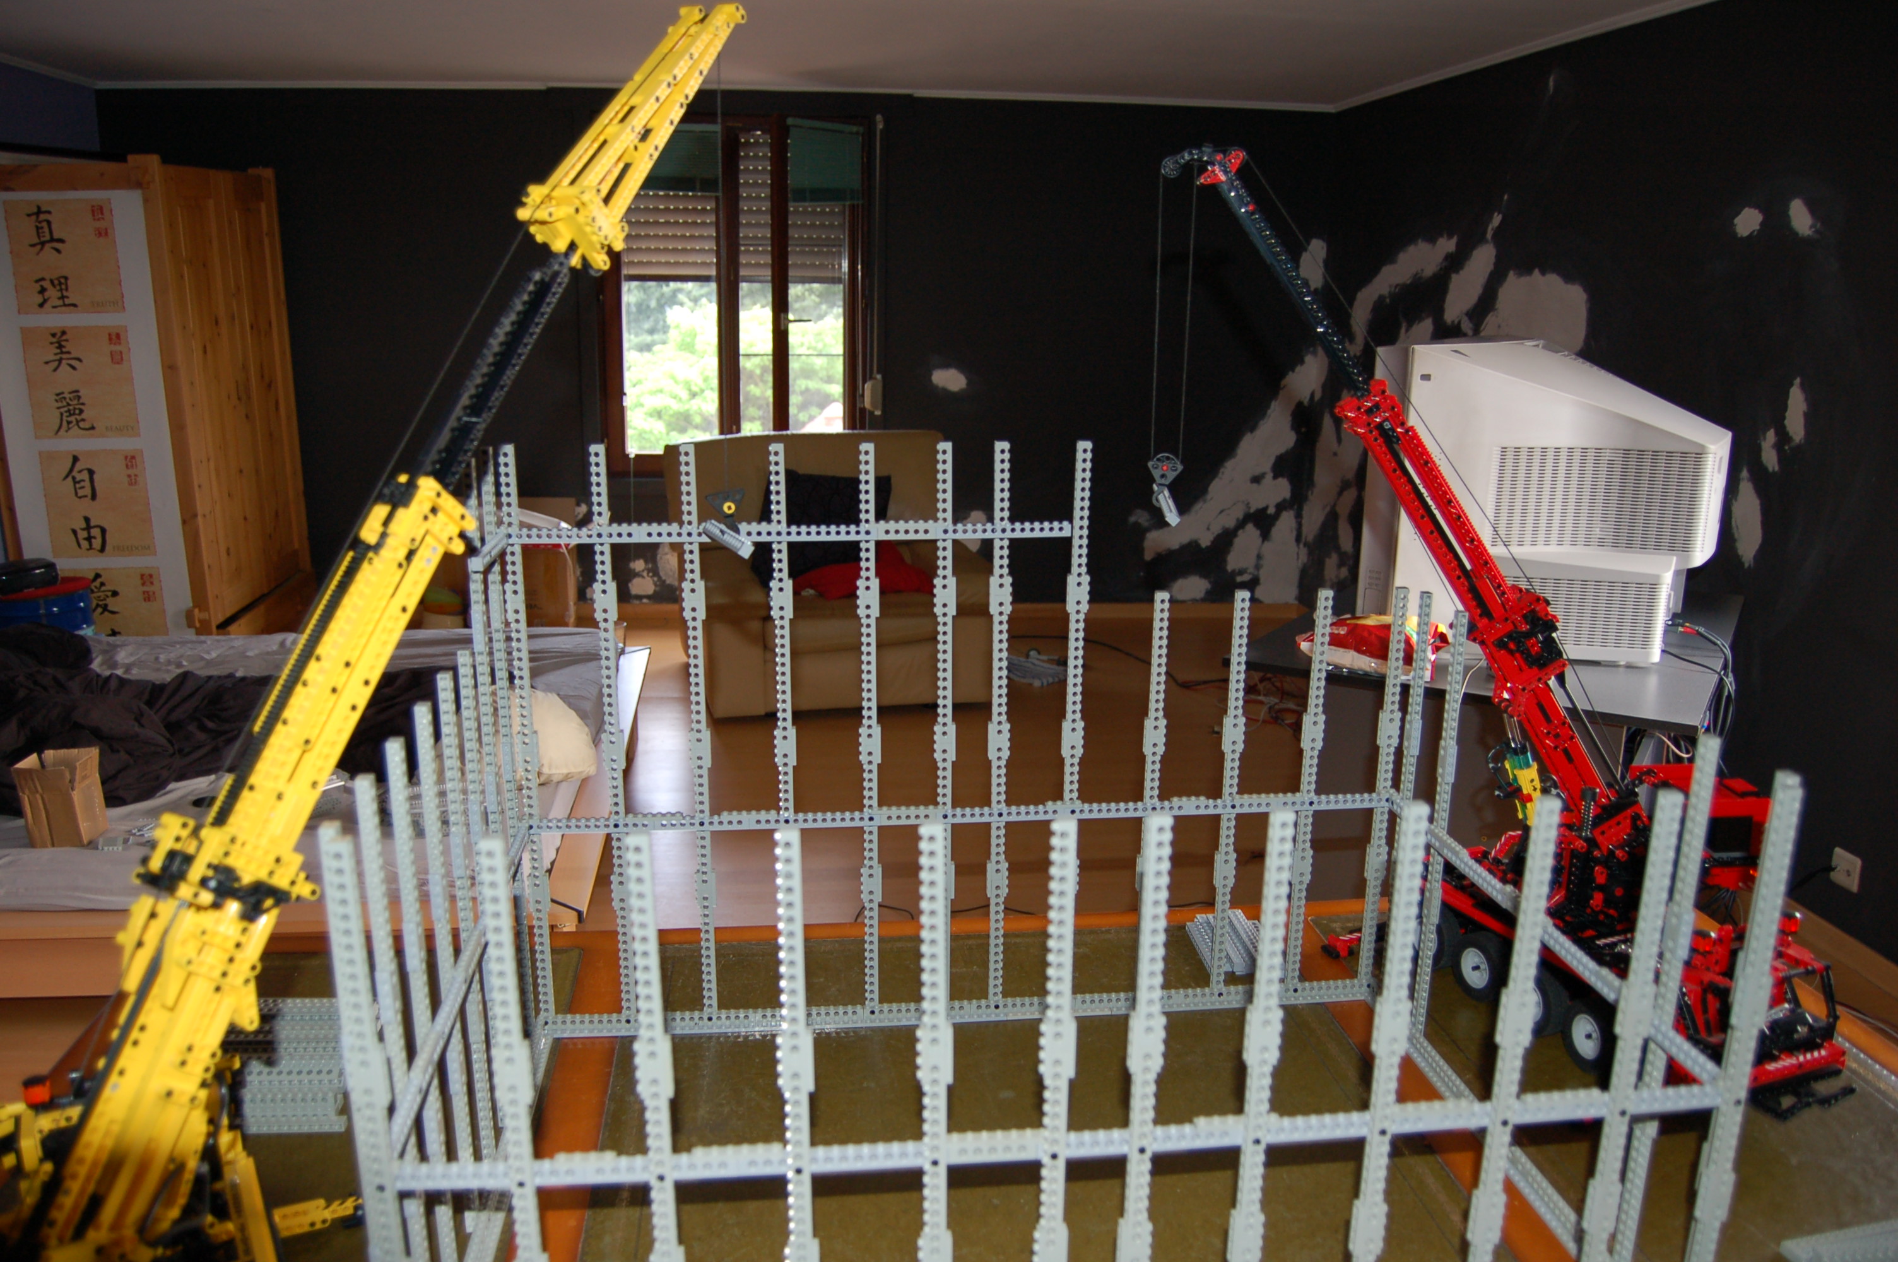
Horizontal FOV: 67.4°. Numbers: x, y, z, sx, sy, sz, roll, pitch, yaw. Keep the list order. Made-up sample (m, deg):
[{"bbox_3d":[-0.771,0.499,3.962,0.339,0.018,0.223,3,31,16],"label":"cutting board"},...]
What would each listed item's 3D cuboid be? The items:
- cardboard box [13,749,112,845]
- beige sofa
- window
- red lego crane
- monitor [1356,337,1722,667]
[{"bbox_3d":[-1.617,0.305,2.600,0.095,0.158,0.095,-1,14,-6],"label":"cardboard box"},{"bbox_3d":[-0.424,-0.264,5.186,1.040,0.890,0.920,-3,14,-14],"label":"beige sofa"},{"bbox_3d":[-0.856,-1.348,5.785,1.056,1.409,0.130,-1,14,-4],"label":"window"},{"bbox_3d":[0.453,-0.010,1.147,0.500,0.750,0.400,-5,15,-21],"label":"red lego crane"},{"bbox_3d":[1.126,-0.244,2.648,0.520,0.550,0.580,10,17,35],"label":"monitor"}]

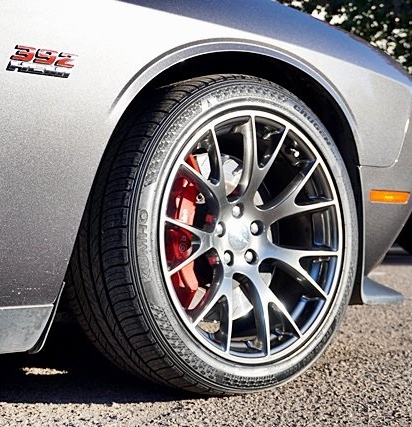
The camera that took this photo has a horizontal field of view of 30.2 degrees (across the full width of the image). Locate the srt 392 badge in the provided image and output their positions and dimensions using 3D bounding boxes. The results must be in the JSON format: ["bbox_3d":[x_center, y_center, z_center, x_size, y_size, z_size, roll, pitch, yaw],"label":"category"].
[{"bbox_3d":[-0.285,-0.265,1.335,0.132,0.048,0.009,1,-11,-36],"label":"srt 392 badge"}]

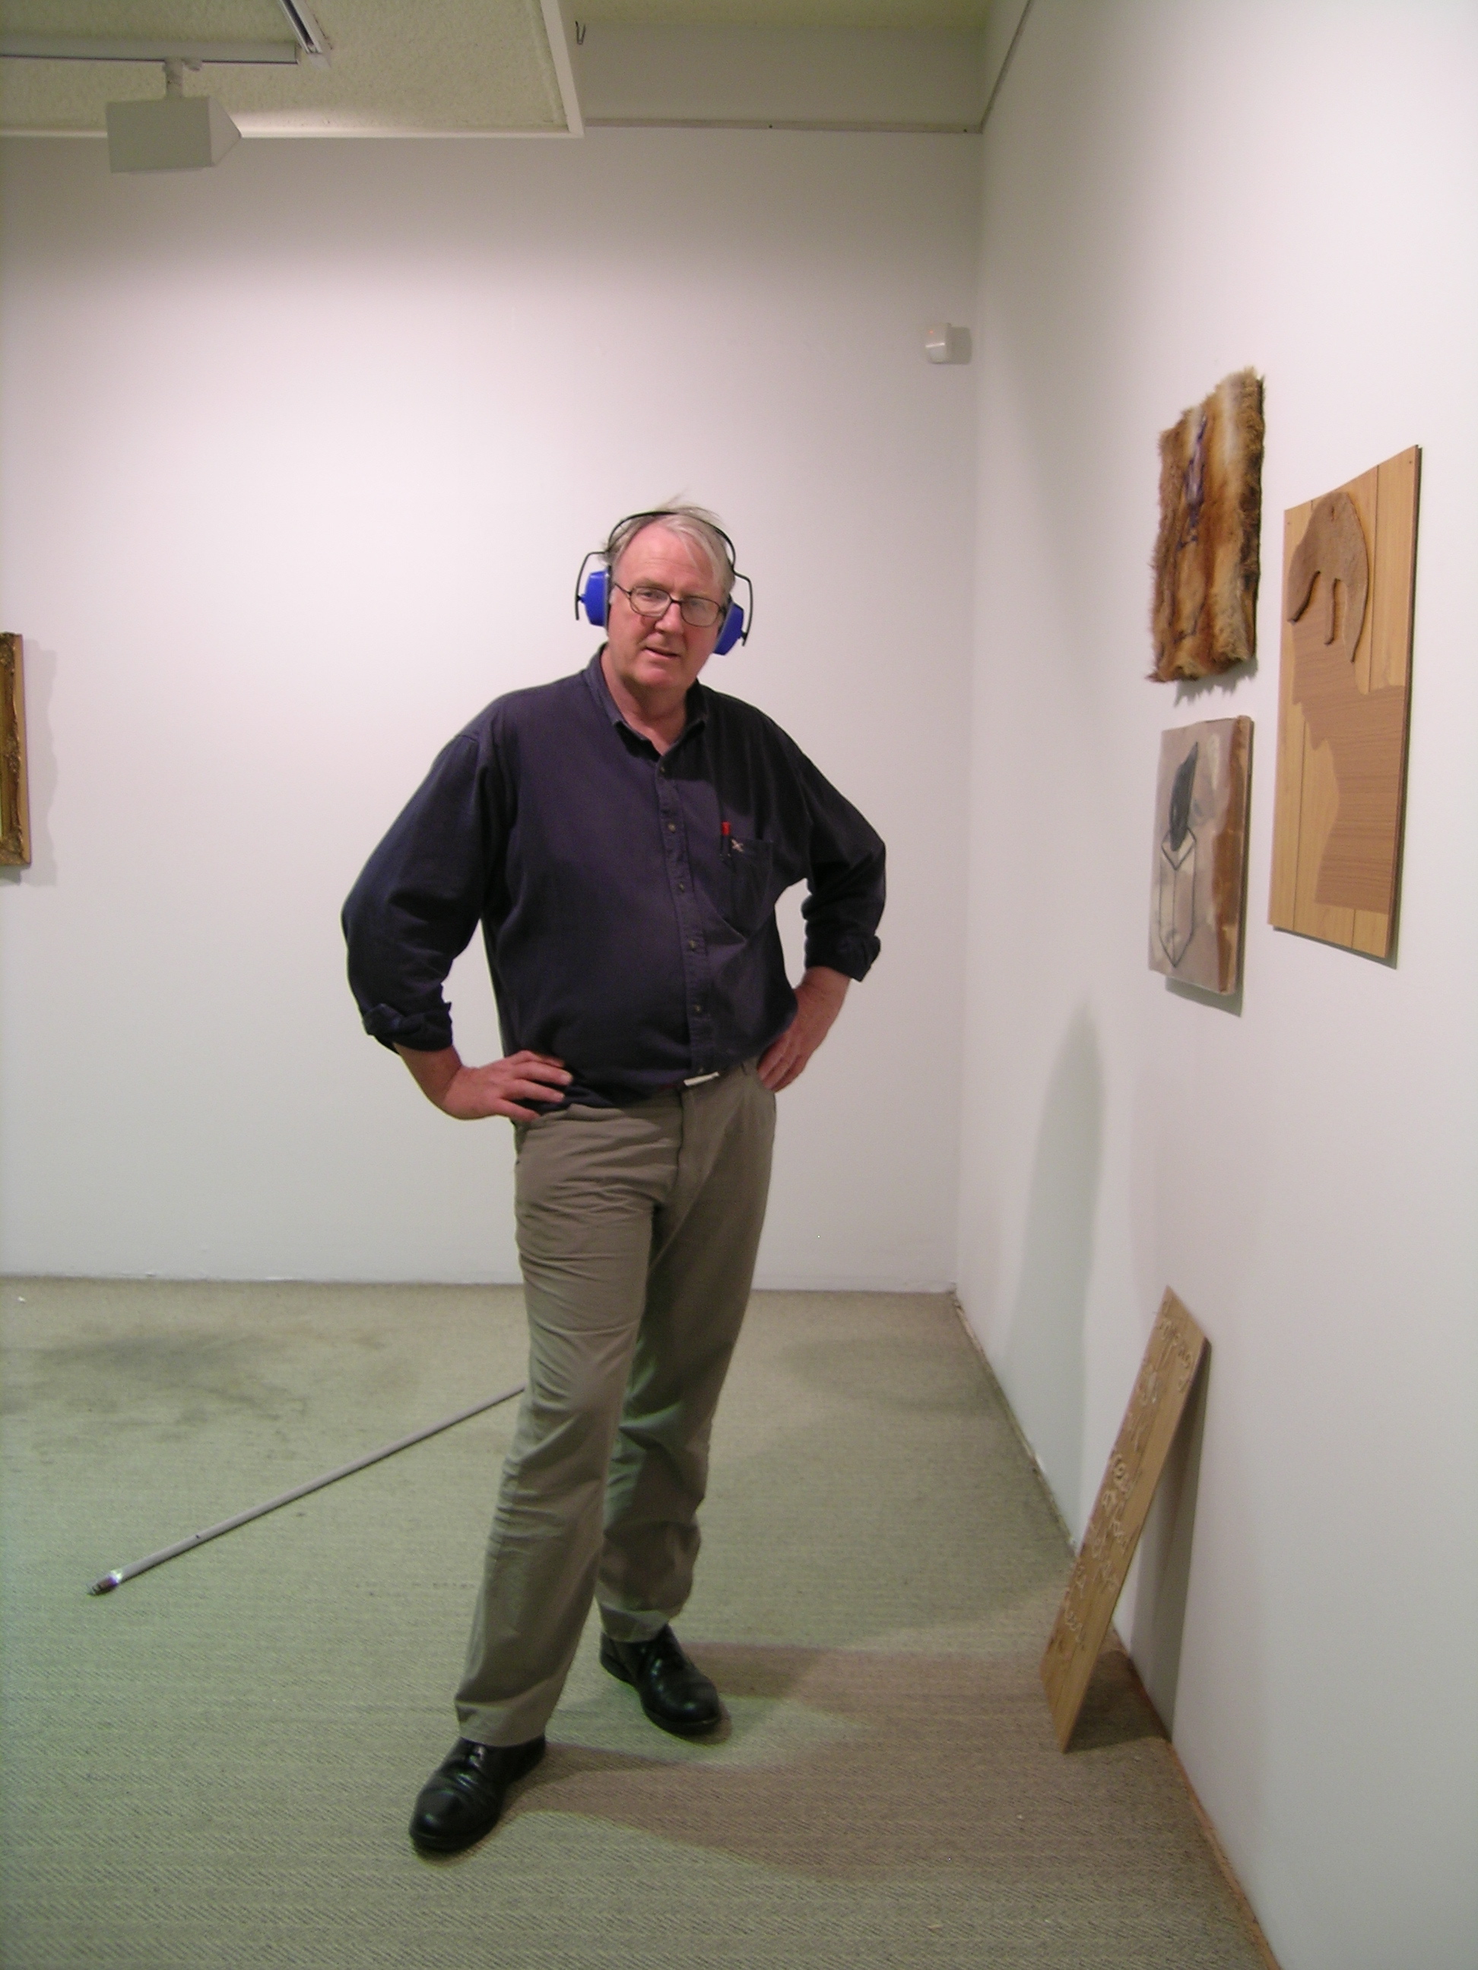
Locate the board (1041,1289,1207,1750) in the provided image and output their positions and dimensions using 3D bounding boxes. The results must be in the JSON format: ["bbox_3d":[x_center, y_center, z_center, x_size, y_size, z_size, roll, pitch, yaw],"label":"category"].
[{"bbox_3d":[0.577,0.802,2.407,0.013,0.678,0.194,14,11,-3],"label":"board"}]

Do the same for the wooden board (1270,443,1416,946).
[{"bbox_3d":[0.654,-0.294,1.732,0.016,0.491,0.354,0,7,-1],"label":"wooden board"}]

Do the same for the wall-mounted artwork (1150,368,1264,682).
[{"bbox_3d":[0.649,-0.618,2.210,0.024,0.370,0.463,0,7,-1],"label":"wall-mounted artwork"}]

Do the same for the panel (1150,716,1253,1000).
[{"bbox_3d":[0.645,-0.183,2.233,0.020,0.358,0.369,0,7,-1],"label":"panel"}]

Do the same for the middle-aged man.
[{"bbox_3d":[-0.180,0.231,2.308,0.750,1.815,0.430,-2,8,-21],"label":"middle-aged man"}]

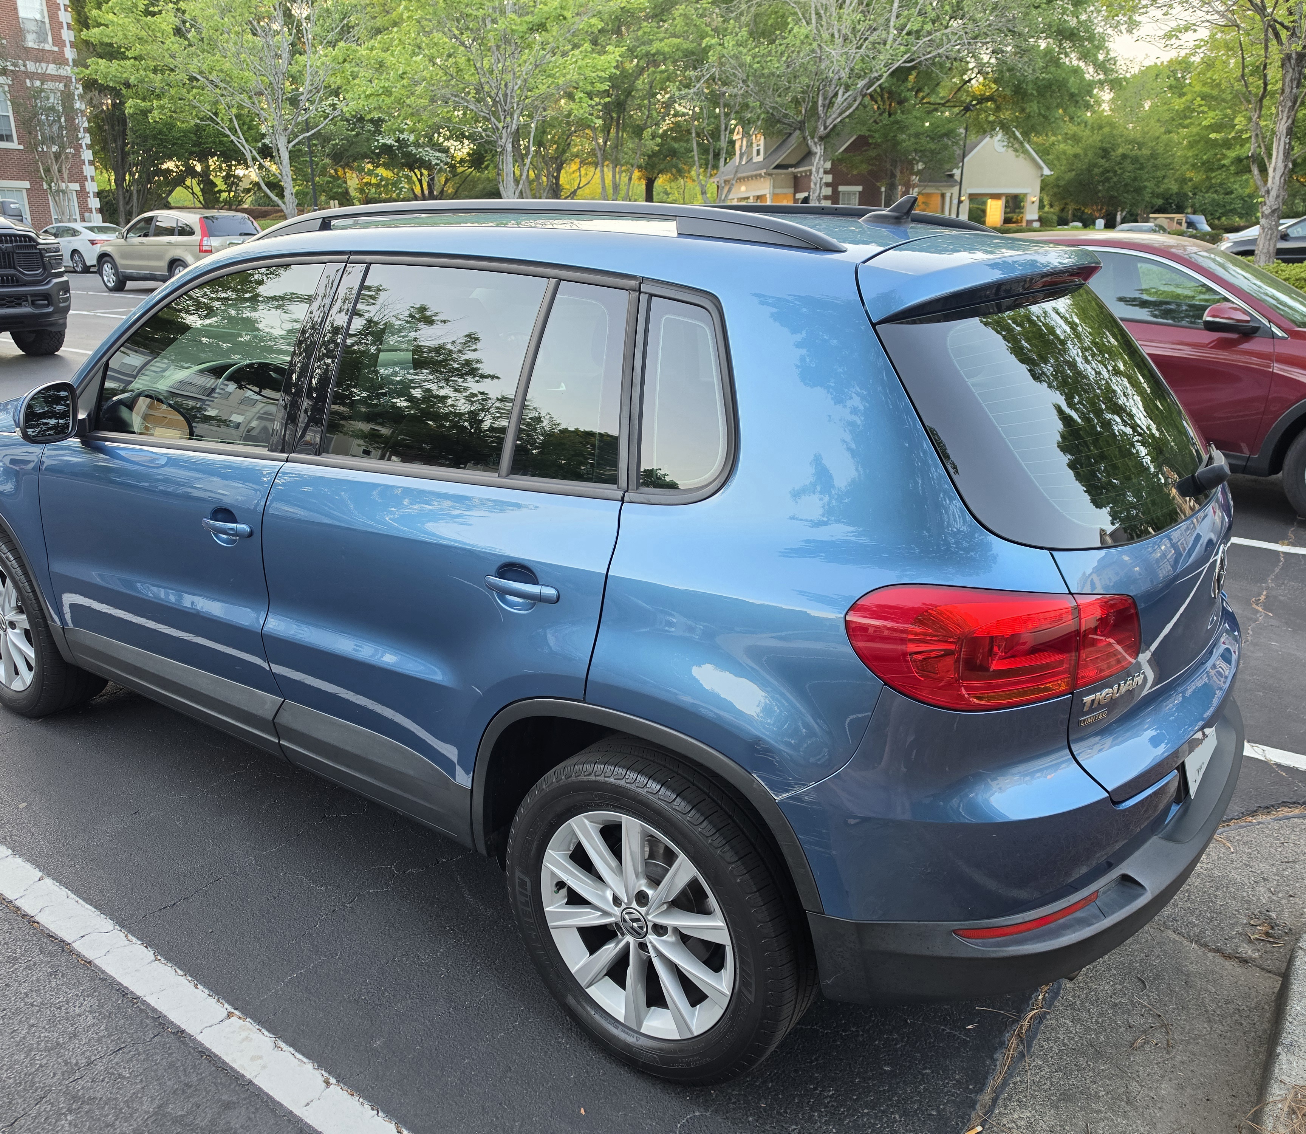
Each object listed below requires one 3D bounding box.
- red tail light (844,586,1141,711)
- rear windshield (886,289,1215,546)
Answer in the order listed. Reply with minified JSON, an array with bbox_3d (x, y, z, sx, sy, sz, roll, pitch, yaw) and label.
[{"bbox_3d":[0.528,0.102,1.583,0.375,0.180,0.290,14,22,32],"label":"red tail light"},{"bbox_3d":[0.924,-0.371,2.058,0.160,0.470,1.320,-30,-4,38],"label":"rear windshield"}]

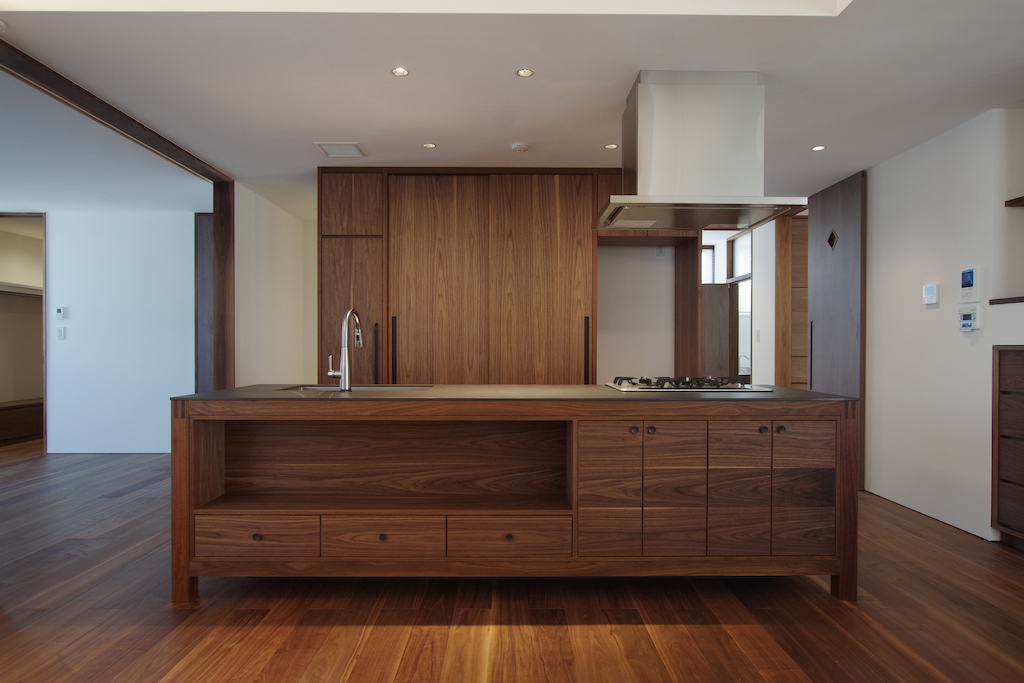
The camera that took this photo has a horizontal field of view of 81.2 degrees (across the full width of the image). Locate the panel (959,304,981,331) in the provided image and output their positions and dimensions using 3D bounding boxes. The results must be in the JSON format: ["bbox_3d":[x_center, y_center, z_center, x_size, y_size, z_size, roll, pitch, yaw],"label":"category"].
[{"bbox_3d":[2.645,-0.128,3.455,0.030,0.137,0.133,0,0,0],"label":"panel"}]

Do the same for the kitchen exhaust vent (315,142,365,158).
[{"bbox_3d":[-1.155,-1.290,4.060,0.285,0.020,0.310,0,0,0],"label":"kitchen exhaust vent"}]

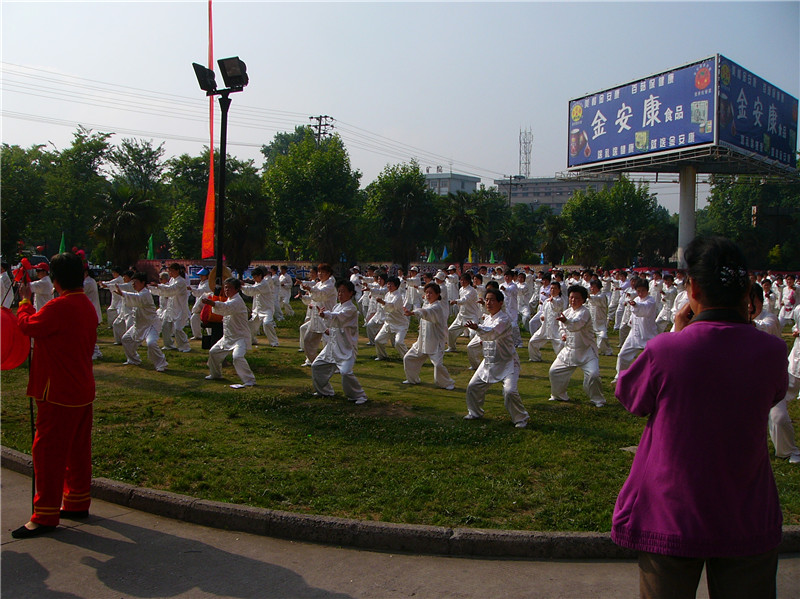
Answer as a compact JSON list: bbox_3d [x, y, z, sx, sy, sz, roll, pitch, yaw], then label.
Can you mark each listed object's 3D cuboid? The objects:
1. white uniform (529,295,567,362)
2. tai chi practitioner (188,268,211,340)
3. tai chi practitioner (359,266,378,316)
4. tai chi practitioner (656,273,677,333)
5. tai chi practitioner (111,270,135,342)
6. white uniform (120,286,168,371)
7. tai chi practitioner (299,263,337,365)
[{"bbox_3d":[2.279,0.440,13.024,0.620,1.037,0.550,4,4,44],"label":"white uniform"},{"bbox_3d":[-3.583,0.097,15.160,0.720,1.324,0.580,0,3,-20],"label":"tai chi practitioner"},{"bbox_3d":[-1.012,-0.283,26.300,0.600,1.600,0.520,0,2,-22],"label":"tai chi practitioner"},{"bbox_3d":[5.545,0.201,17.300,0.580,1.400,0.550,0,2,-28],"label":"tai chi practitioner"},{"bbox_3d":[-5.054,0.171,15.200,0.680,1.360,0.600,0,2,-20],"label":"tai chi practitioner"},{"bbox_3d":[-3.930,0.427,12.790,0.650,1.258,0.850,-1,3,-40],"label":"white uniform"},{"bbox_3d":[-1.171,0.233,12.100,0.720,1.528,0.660,-1,3,-38],"label":"tai chi practitioner"}]

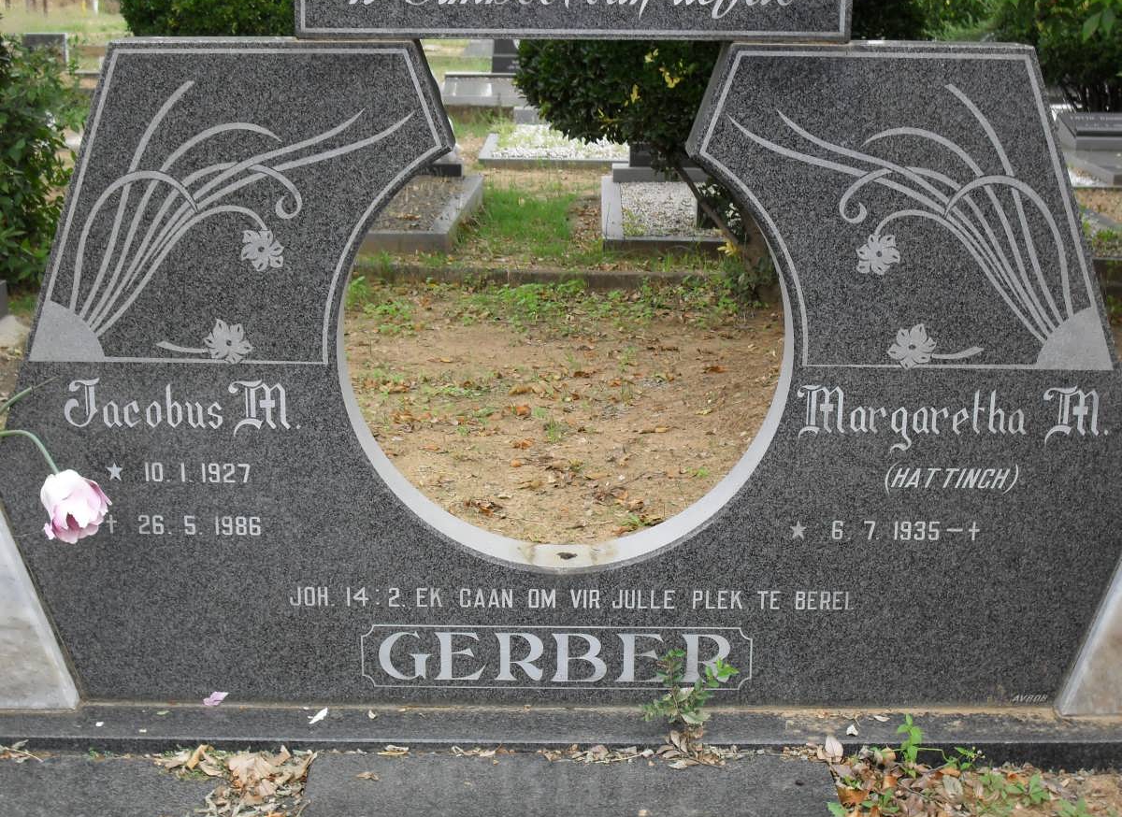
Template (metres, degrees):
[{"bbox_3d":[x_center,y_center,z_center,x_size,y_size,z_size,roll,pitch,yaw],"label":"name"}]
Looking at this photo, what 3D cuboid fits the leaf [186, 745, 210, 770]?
[{"bbox_3d":[-0.509,0.489,2.589,0.020,0.021,0.042,8,16,27],"label":"leaf"}]

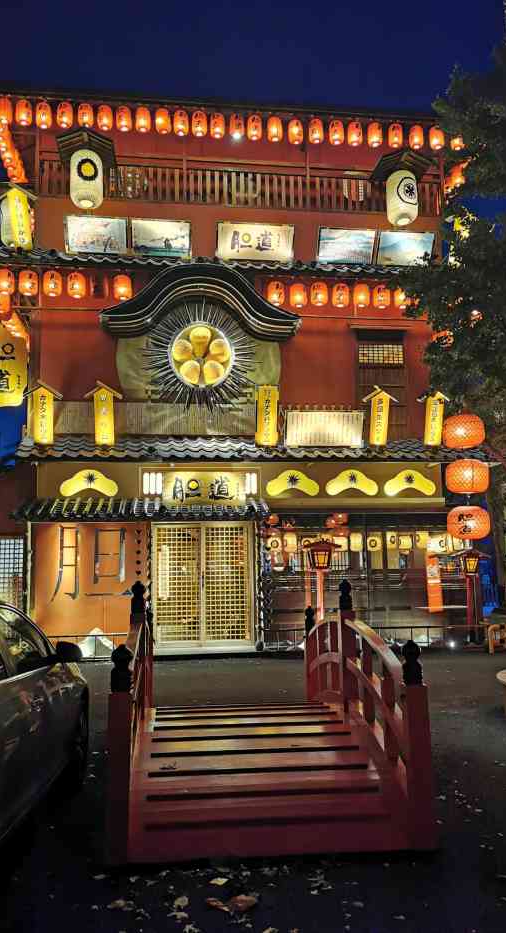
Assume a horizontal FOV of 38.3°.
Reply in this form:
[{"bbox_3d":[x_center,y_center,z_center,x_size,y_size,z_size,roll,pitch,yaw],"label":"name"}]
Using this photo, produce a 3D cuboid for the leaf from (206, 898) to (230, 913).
[{"bbox_3d":[-0.164,2.055,3.407,0.120,0.030,0.055,-8,-11,41],"label":"leaf"}]

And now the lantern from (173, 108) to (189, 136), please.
[{"bbox_3d":[-1.326,-6.373,13.524,0.284,0.419,0.284,0,-8,-7],"label":"lantern"}]

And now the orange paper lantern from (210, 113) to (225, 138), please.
[{"bbox_3d":[-0.658,-6.371,13.610,0.280,0.426,0.280,0,-8,-7],"label":"orange paper lantern"}]

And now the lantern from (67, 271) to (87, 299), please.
[{"bbox_3d":[-3.019,-3.129,12.521,0.300,0.430,0.300,0,-8,-7],"label":"lantern"}]

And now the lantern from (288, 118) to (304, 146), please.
[{"bbox_3d":[0.783,-6.142,13.325,0.280,0.455,0.280,0,-7,-7],"label":"lantern"}]

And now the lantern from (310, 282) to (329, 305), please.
[{"bbox_3d":[1.190,-3.097,13.029,0.320,0.445,0.320,0,-7,-7],"label":"lantern"}]

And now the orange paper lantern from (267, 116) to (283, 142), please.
[{"bbox_3d":[0.426,-6.366,13.748,0.283,0.424,0.283,0,-8,-7],"label":"orange paper lantern"}]

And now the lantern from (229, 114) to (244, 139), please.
[{"bbox_3d":[-0.299,-6.186,13.203,0.280,0.455,0.280,0,-7,-7],"label":"lantern"}]

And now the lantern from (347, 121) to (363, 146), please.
[{"bbox_3d":[1.988,-6.440,14.086,0.278,0.433,0.278,0,-8,-7],"label":"lantern"}]

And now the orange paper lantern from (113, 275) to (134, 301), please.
[{"bbox_3d":[-2.144,-2.953,12.021,0.295,0.385,0.295,0,-8,-8],"label":"orange paper lantern"}]

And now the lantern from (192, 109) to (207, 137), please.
[{"bbox_3d":[-0.965,-6.185,13.124,0.280,0.455,0.280,0,-7,-7],"label":"lantern"}]

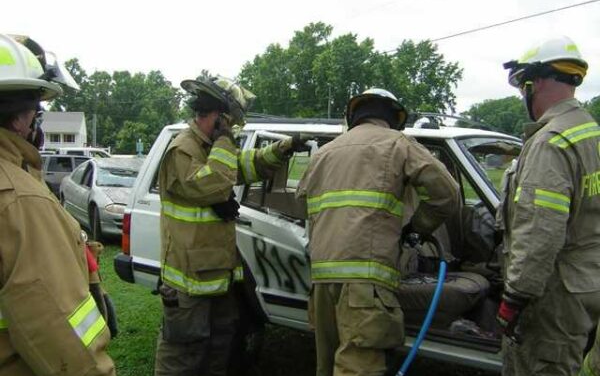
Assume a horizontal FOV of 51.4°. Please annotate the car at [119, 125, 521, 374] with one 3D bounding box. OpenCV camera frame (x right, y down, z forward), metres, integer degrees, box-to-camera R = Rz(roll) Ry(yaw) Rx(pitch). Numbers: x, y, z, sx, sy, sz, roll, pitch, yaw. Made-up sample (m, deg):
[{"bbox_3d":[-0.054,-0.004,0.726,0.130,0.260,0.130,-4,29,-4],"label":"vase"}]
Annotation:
[{"bbox_3d":[0.900,0.440,4.170,4.240,1.640,1.780,3,3,32],"label":"car"}]

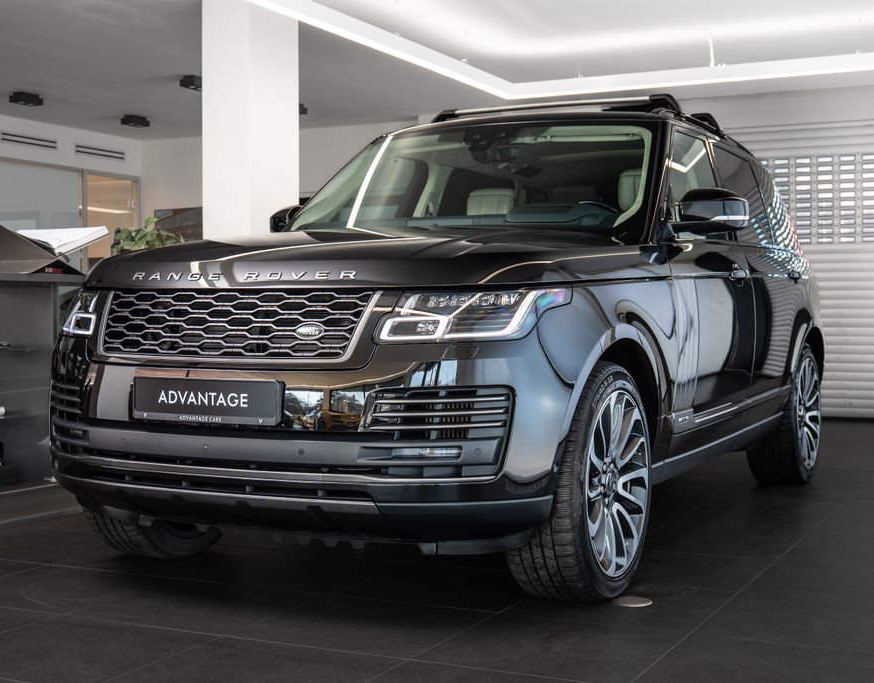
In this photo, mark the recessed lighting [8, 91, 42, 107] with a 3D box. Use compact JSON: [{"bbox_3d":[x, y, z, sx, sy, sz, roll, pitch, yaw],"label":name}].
[{"bbox_3d":[-3.498,-2.073,10.933,0.140,0.088,0.262,0,1,26],"label":"recessed lighting"}]

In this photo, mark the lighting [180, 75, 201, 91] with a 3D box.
[{"bbox_3d":[-1.909,-2.063,10.195,0.140,0.088,0.262,0,1,26],"label":"lighting"}]

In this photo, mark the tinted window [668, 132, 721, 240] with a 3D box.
[{"bbox_3d":[1.055,-0.633,5.237,0.060,0.480,0.950,-19,-7,26],"label":"tinted window"}]

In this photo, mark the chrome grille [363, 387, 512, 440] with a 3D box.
[{"bbox_3d":[-0.013,0.194,3.517,0.420,0.155,0.110,-1,-2,5],"label":"chrome grille"}]

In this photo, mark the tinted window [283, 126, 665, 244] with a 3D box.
[{"bbox_3d":[0.198,-0.688,5.449,1.500,0.160,0.830,0,41,27],"label":"tinted window"}]

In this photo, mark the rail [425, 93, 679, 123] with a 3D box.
[{"bbox_3d":[0.534,-1.093,6.110,1.270,0.115,0.090,0,1,27],"label":"rail"}]

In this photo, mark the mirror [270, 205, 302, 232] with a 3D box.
[{"bbox_3d":[-0.678,-0.526,5.866,0.270,0.185,0.160,0,1,27],"label":"mirror"}]

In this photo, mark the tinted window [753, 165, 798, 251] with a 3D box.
[{"bbox_3d":[1.769,-0.693,6.769,0.080,0.440,0.850,-19,-5,18],"label":"tinted window"}]

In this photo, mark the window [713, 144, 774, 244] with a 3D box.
[{"bbox_3d":[1.432,-0.671,6.010,0.060,0.460,0.820,-20,-8,25],"label":"window"}]

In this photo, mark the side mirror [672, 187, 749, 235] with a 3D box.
[{"bbox_3d":[1.054,-0.508,4.949,0.270,0.185,0.160,0,1,27],"label":"side mirror"}]

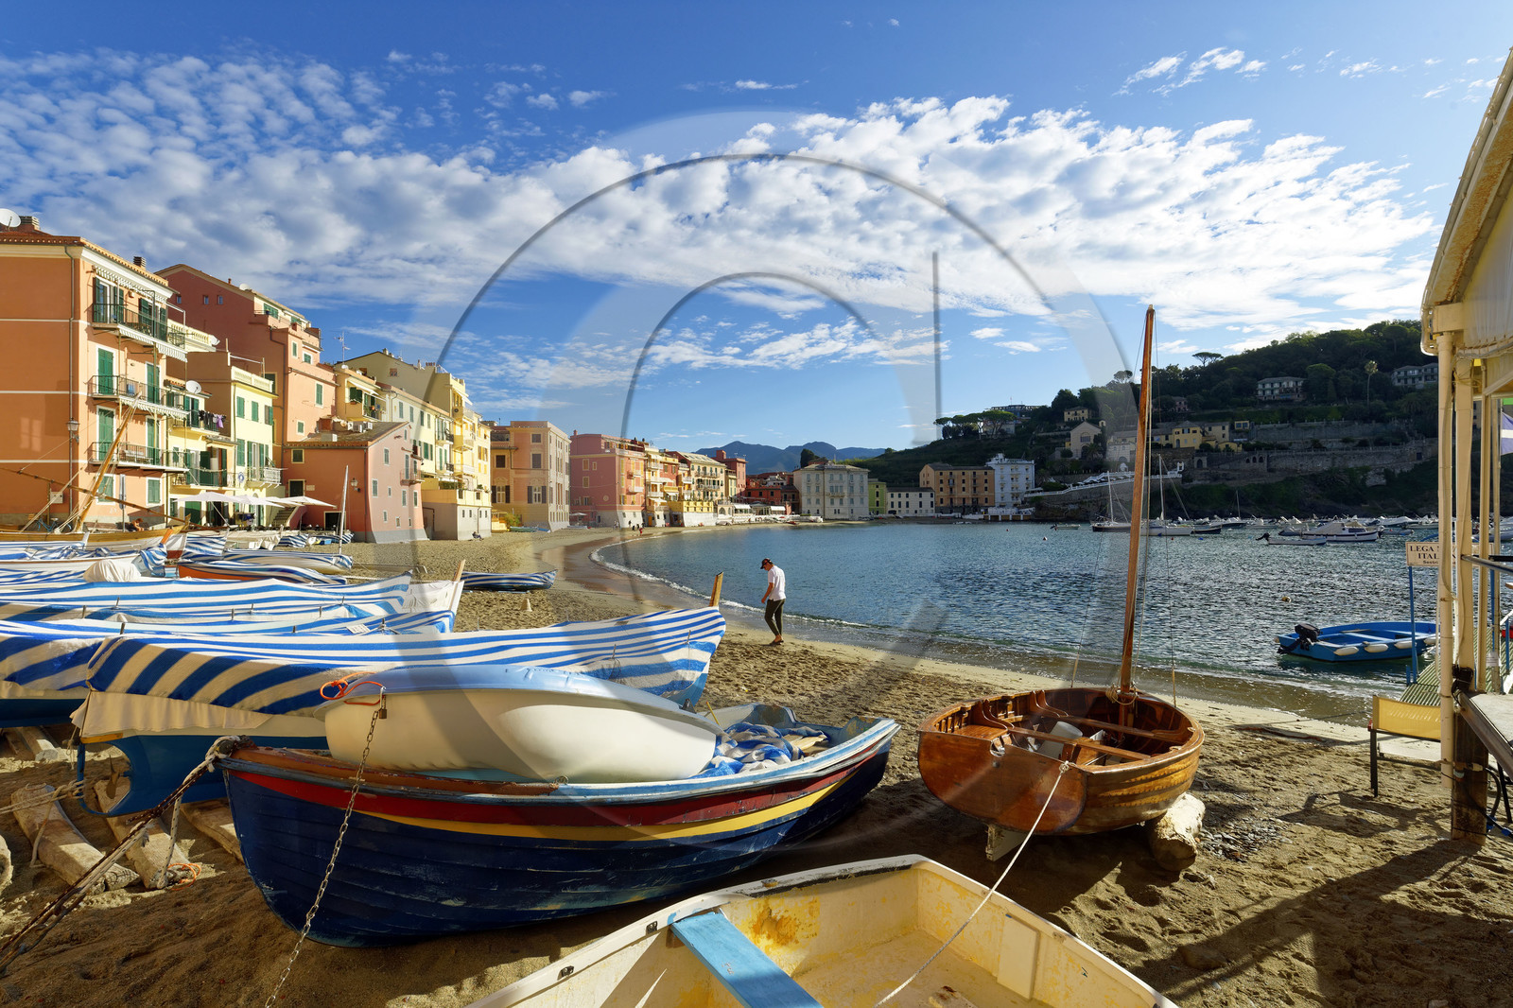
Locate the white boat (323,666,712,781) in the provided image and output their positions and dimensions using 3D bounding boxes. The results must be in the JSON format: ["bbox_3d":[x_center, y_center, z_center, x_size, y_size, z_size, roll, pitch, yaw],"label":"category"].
[{"bbox_3d":[-1.120,1.170,3.800,2.150,0.550,1.100,8,-15,-31],"label":"white boat"}]

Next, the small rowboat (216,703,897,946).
[{"bbox_3d":[-0.900,1.630,4.120,3.580,0.920,1.500,5,-8,-40],"label":"small rowboat"}]

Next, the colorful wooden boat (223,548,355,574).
[{"bbox_3d":[-16.385,2.005,25.000,4.000,0.780,1.500,0,0,-16],"label":"colorful wooden boat"}]

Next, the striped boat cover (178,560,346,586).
[{"bbox_3d":[-15.900,2.159,22.900,4.500,0.740,1.500,0,0,-16],"label":"striped boat cover"}]

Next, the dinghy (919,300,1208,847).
[{"bbox_3d":[2.660,0.300,5.640,1.500,3.850,3.080,1,-4,44],"label":"dinghy"}]

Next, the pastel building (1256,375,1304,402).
[{"bbox_3d":[222.411,-48.863,303.000,16.500,10.000,11.000,0,0,32],"label":"pastel building"}]

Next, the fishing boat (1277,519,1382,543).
[{"bbox_3d":[53.252,2.489,66.000,6.600,1.900,2.300,0,0,25],"label":"fishing boat"}]

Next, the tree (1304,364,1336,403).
[{"bbox_3d":[232.349,-49.843,294.000,11.000,15.500,11.000,0,0,37],"label":"tree"}]

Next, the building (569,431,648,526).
[{"bbox_3d":[-29.200,-4.200,137.000,12.000,17.200,10.800,0,0,19],"label":"building"}]

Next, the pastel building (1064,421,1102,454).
[{"bbox_3d":[121.500,-23.500,269.000,11.300,13.300,15.000,0,0,14],"label":"pastel building"}]

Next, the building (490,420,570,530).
[{"bbox_3d":[-33.700,-3.800,105.500,9.500,15.000,18.000,0,0,-6],"label":"building"}]

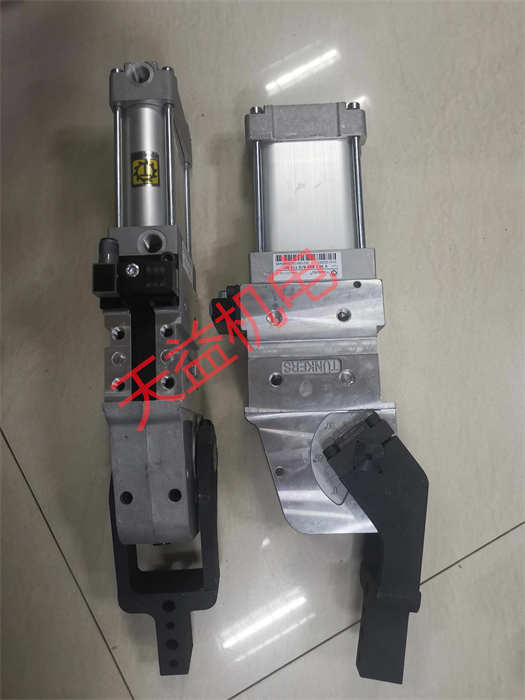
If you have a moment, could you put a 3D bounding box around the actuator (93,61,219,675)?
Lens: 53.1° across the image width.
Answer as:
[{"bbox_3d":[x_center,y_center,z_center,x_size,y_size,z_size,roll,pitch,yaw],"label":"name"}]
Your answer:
[{"bbox_3d":[-0.086,0.019,0.436,0.085,0.172,0.504,-3,80,0],"label":"actuator"}]

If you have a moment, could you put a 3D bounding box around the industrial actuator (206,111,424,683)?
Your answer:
[{"bbox_3d":[0.044,0.024,0.476,0.172,0.085,0.504,-2,82,0],"label":"industrial actuator"}]

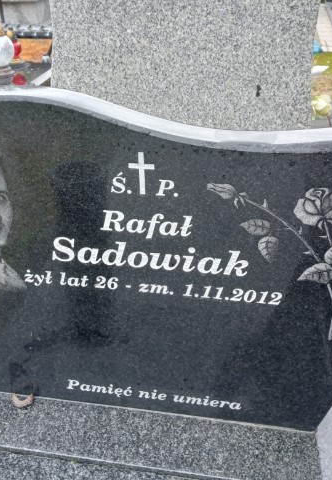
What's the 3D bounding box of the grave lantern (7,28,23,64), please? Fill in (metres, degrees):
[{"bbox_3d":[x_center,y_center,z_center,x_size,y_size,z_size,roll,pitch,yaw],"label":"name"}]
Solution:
[{"bbox_3d":[-0.977,-1.249,3.321,0.092,0.217,0.092,5,32,8],"label":"grave lantern"}]

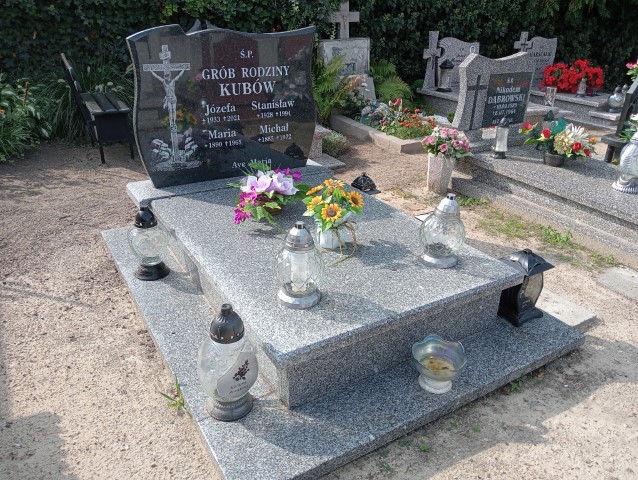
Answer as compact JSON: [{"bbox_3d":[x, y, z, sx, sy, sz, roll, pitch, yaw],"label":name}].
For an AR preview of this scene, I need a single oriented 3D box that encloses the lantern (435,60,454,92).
[{"bbox_3d":[1.490,-1.915,6.002,0.170,0.345,0.170,-14,29,-27],"label":"lantern"}]

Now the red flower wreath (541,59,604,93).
[{"bbox_3d":[3.334,-2.147,6.789,0.707,0.365,0.388,-13,28,-28],"label":"red flower wreath"}]

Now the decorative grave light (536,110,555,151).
[{"bbox_3d":[1.767,-0.860,4.014,0.103,0.293,0.103,-14,29,-27],"label":"decorative grave light"}]

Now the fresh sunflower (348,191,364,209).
[{"bbox_3d":[0.167,-0.180,2.294,0.071,0.032,0.071,-22,77,-40],"label":"fresh sunflower"}]

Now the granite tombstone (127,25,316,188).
[{"bbox_3d":[-0.517,-0.815,3.077,1.118,0.884,0.072,-14,29,-27],"label":"granite tombstone"}]

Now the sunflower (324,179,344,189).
[{"bbox_3d":[0.070,-0.245,2.243,0.089,0.027,0.085,1,25,2],"label":"sunflower"}]

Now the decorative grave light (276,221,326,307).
[{"bbox_3d":[-0.070,0.077,1.859,0.182,0.304,0.182,1,25,0],"label":"decorative grave light"}]

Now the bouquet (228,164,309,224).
[{"bbox_3d":[-0.250,-0.223,2.590,0.393,0.228,0.285,-7,26,-17],"label":"bouquet"}]

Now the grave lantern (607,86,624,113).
[{"bbox_3d":[3.309,-1.568,5.727,0.191,0.273,0.191,-14,29,-27],"label":"grave lantern"}]

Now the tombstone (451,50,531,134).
[{"bbox_3d":[1.369,-1.171,4.011,0.747,0.556,0.077,-14,29,-27],"label":"tombstone"}]

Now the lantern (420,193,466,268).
[{"bbox_3d":[0.523,-0.047,2.163,0.194,0.299,0.194,1,25,0],"label":"lantern"}]

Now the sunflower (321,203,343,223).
[{"bbox_3d":[0.055,-0.118,2.259,0.086,0.082,0.036,1,0,1],"label":"sunflower"}]

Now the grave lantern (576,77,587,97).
[{"bbox_3d":[3.353,-1.951,6.536,0.112,0.245,0.112,-13,28,-28],"label":"grave lantern"}]

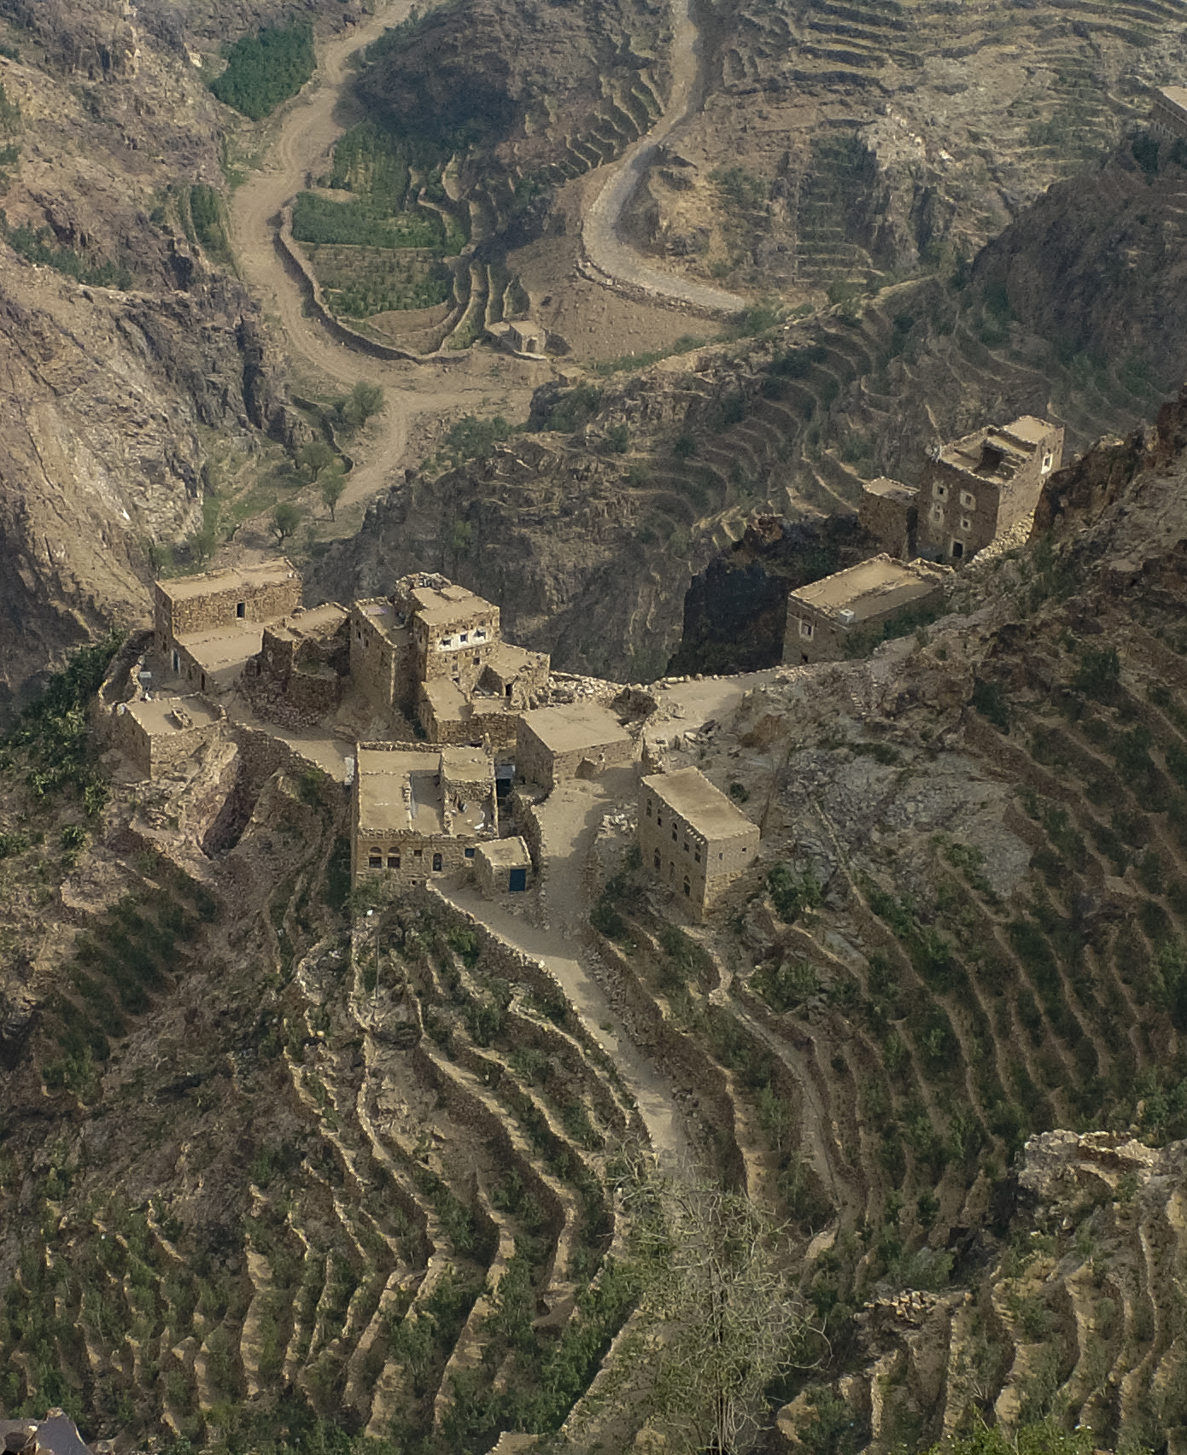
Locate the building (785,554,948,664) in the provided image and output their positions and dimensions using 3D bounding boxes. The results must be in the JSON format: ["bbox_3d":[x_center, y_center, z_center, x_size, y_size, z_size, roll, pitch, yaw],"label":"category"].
[{"bbox_3d":[22.160,-8.440,402.780,11.740,5.900,7.410,-22,38,-37],"label":"building"}]

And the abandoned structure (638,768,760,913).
[{"bbox_3d":[7.940,8.620,372.950,4.460,6.600,10.220,-12,32,-25],"label":"abandoned structure"}]

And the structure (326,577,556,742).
[{"bbox_3d":[-10.770,-4.960,390.200,12.560,8.000,13.020,-9,31,-21],"label":"structure"}]

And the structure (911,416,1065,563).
[{"bbox_3d":[35.970,-20.530,433.300,10.650,9.600,7.190,-24,39,-39],"label":"structure"}]

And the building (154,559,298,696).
[{"bbox_3d":[-27.700,-7.520,392.910,11.310,6.200,10.280,-11,32,-23],"label":"building"}]

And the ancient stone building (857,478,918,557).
[{"bbox_3d":[26.300,-18.550,435.280,4.190,5.800,2.600,22,34,31],"label":"ancient stone building"}]

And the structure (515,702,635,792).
[{"bbox_3d":[-1.330,1.240,384.190,6.640,3.200,6.290,-9,31,-21],"label":"structure"}]

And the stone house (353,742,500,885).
[{"bbox_3d":[-12.670,6.370,373.430,10.300,4.900,13.690,1,29,-3],"label":"stone house"}]

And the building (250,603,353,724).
[{"bbox_3d":[-21.730,-5.560,393.100,6.820,4.700,6.540,-21,37,-36],"label":"building"}]

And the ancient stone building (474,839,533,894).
[{"bbox_3d":[-6.610,10.320,368.190,3.270,2.400,3.690,-6,30,-16],"label":"ancient stone building"}]

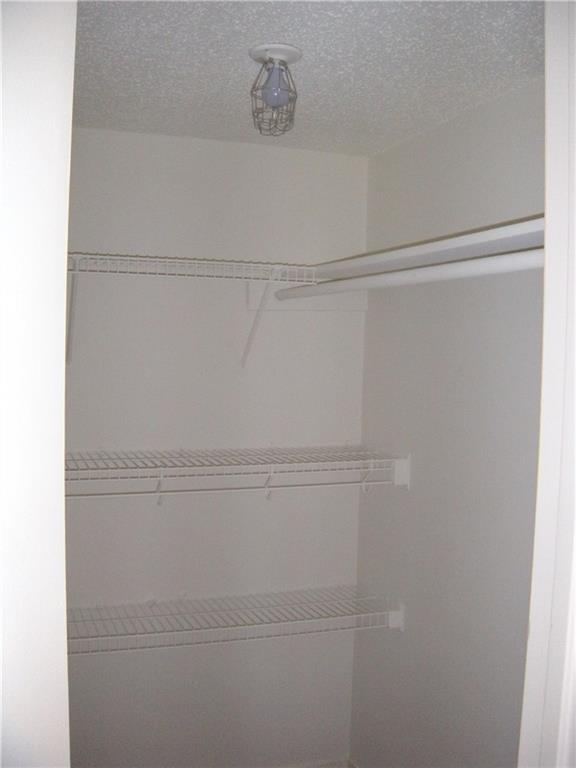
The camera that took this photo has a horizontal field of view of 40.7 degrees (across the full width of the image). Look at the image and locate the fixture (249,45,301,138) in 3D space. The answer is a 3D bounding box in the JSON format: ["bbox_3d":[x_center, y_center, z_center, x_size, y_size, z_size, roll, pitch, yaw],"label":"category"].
[{"bbox_3d":[-0.026,-0.602,1.600,0.113,0.162,0.113,1,3,0],"label":"fixture"}]

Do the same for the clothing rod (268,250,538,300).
[{"bbox_3d":[0.196,-0.237,1.789,0.030,0.030,1.328,0,3,-19],"label":"clothing rod"}]

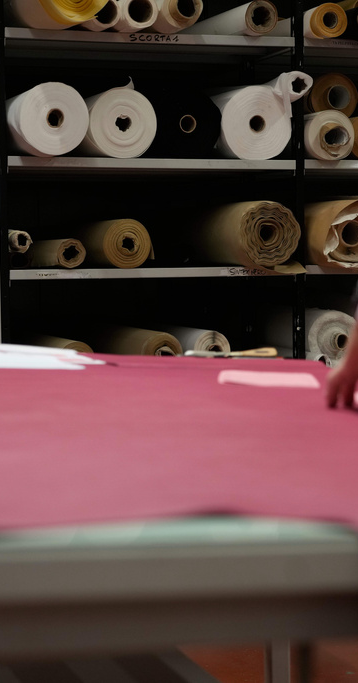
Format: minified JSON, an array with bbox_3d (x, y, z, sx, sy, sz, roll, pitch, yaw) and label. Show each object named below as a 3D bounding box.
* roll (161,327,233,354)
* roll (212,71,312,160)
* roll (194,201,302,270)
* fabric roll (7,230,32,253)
[{"bbox_3d":[-0.028,0.007,5.776,0.137,0.137,1.000,-2,3,-17],"label":"roll"},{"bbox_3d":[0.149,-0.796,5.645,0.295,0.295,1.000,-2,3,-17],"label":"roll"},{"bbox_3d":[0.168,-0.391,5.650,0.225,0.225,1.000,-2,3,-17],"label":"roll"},{"bbox_3d":[-0.658,-0.352,5.438,0.074,0.074,0.900,-2,3,-17],"label":"fabric roll"}]

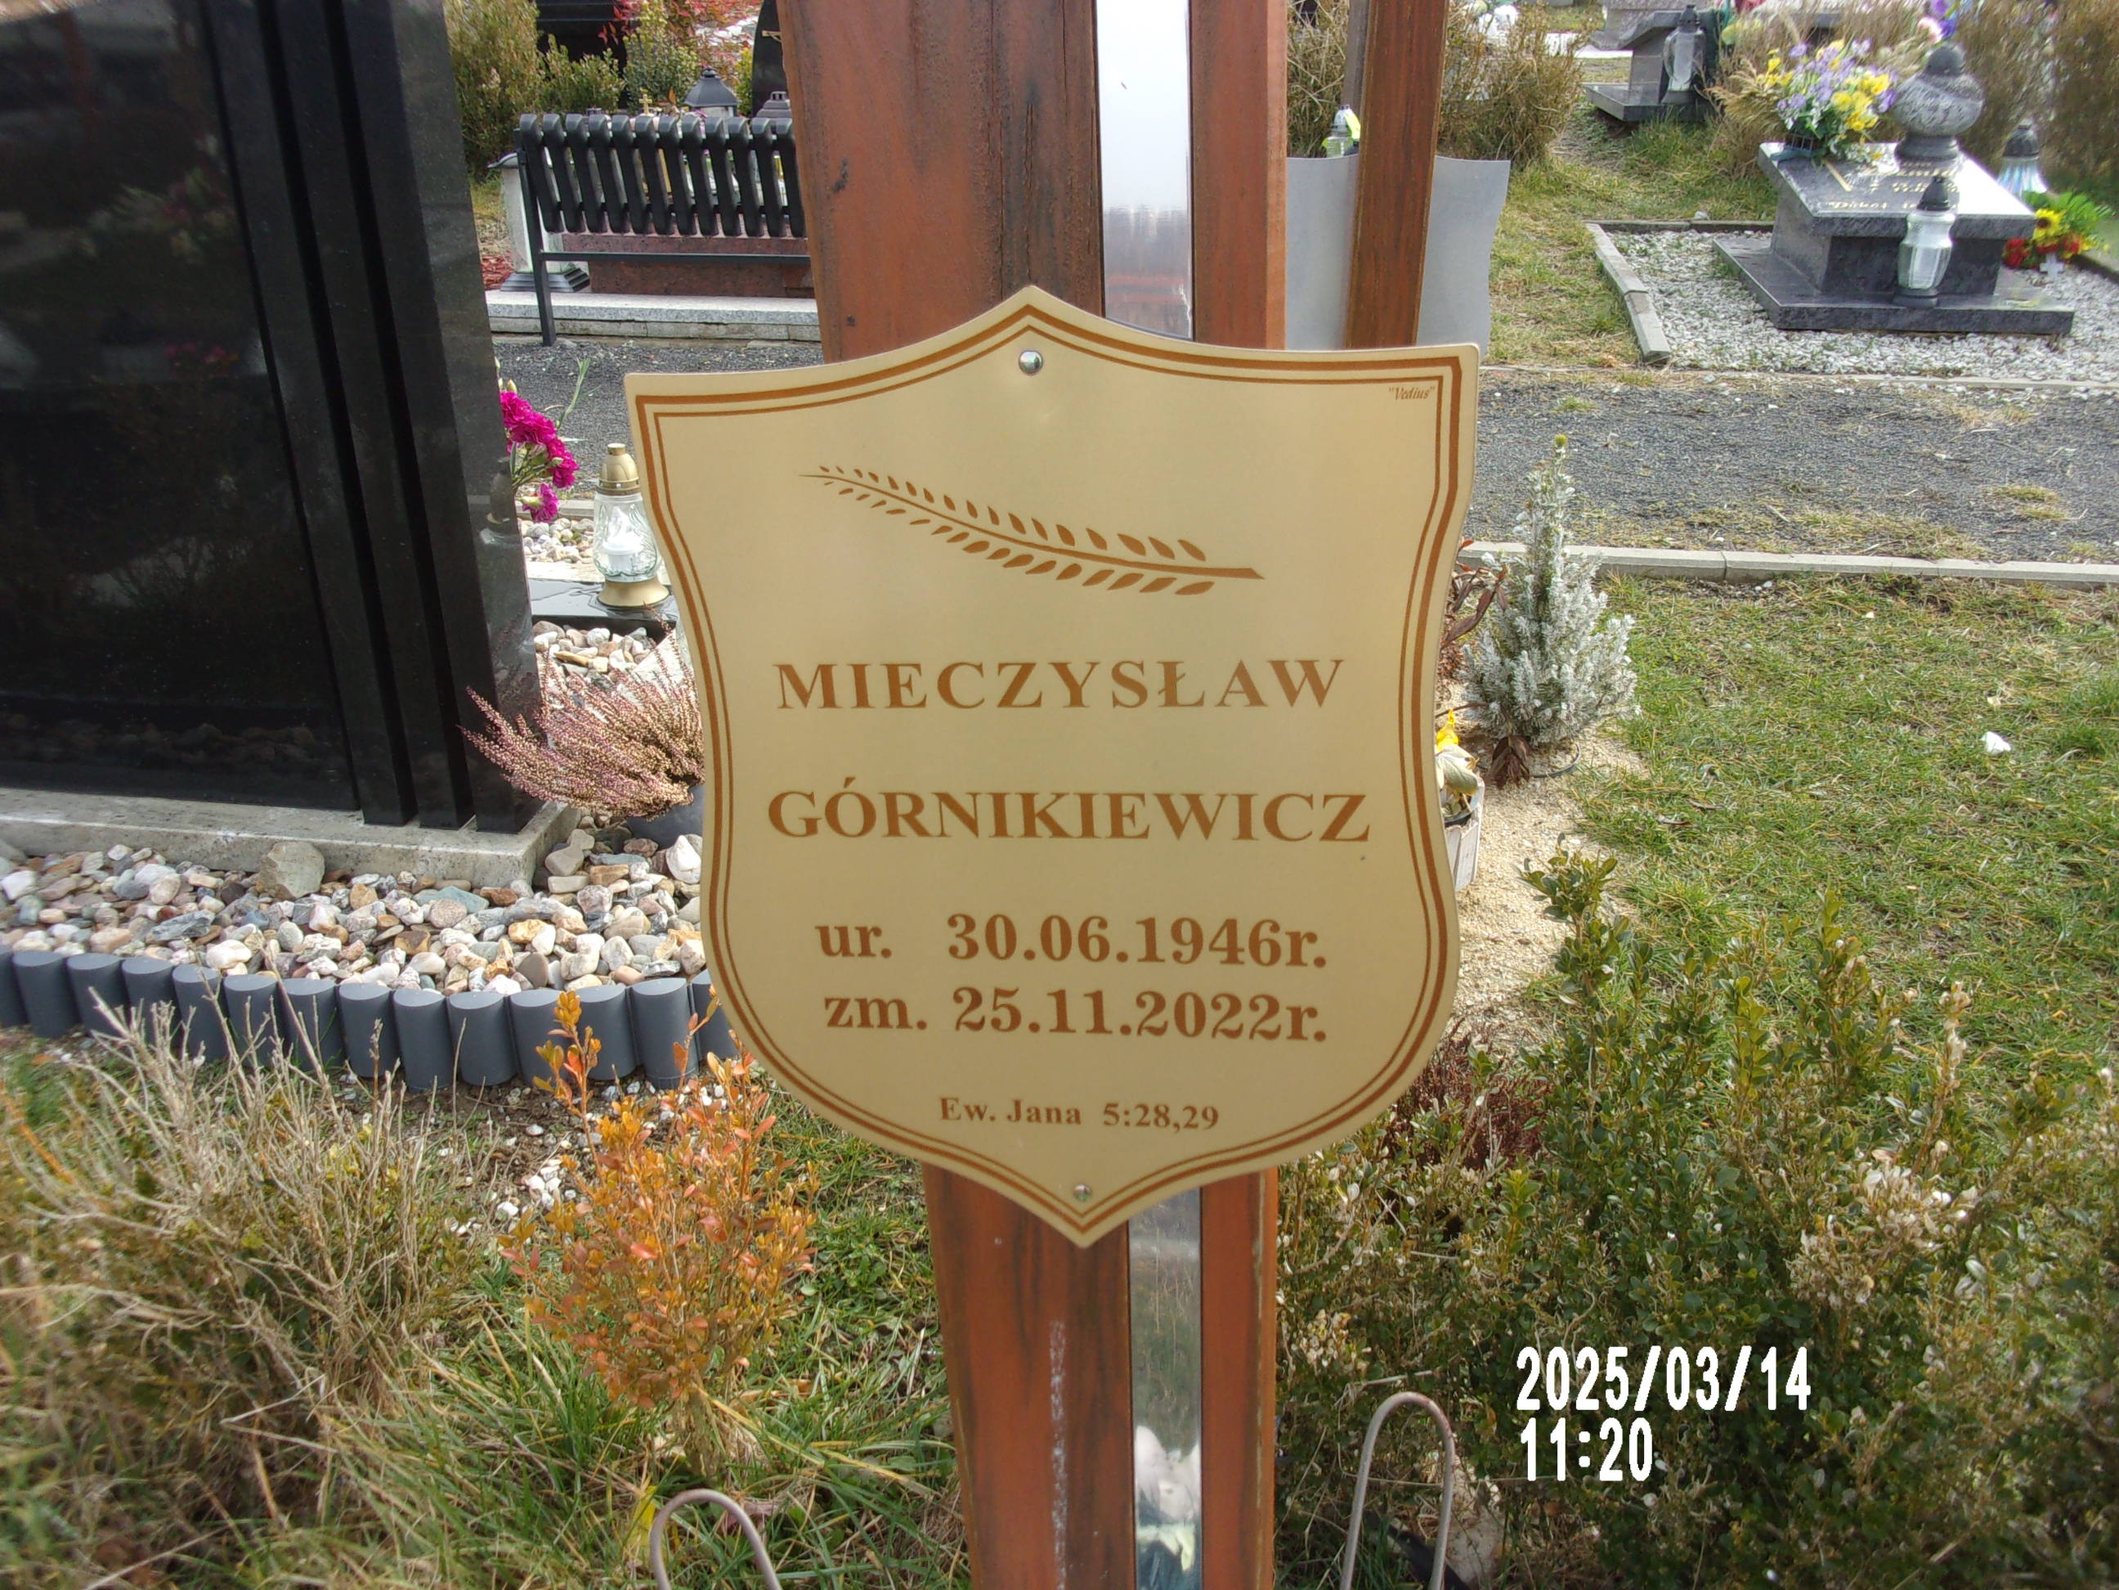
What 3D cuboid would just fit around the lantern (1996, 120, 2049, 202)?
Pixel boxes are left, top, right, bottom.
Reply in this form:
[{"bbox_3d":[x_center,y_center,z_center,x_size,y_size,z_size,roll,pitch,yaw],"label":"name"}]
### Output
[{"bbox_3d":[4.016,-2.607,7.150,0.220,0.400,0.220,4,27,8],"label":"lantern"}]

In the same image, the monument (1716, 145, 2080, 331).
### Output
[{"bbox_3d":[3.098,-2.052,6.304,0.980,0.490,1.100,4,27,8],"label":"monument"}]

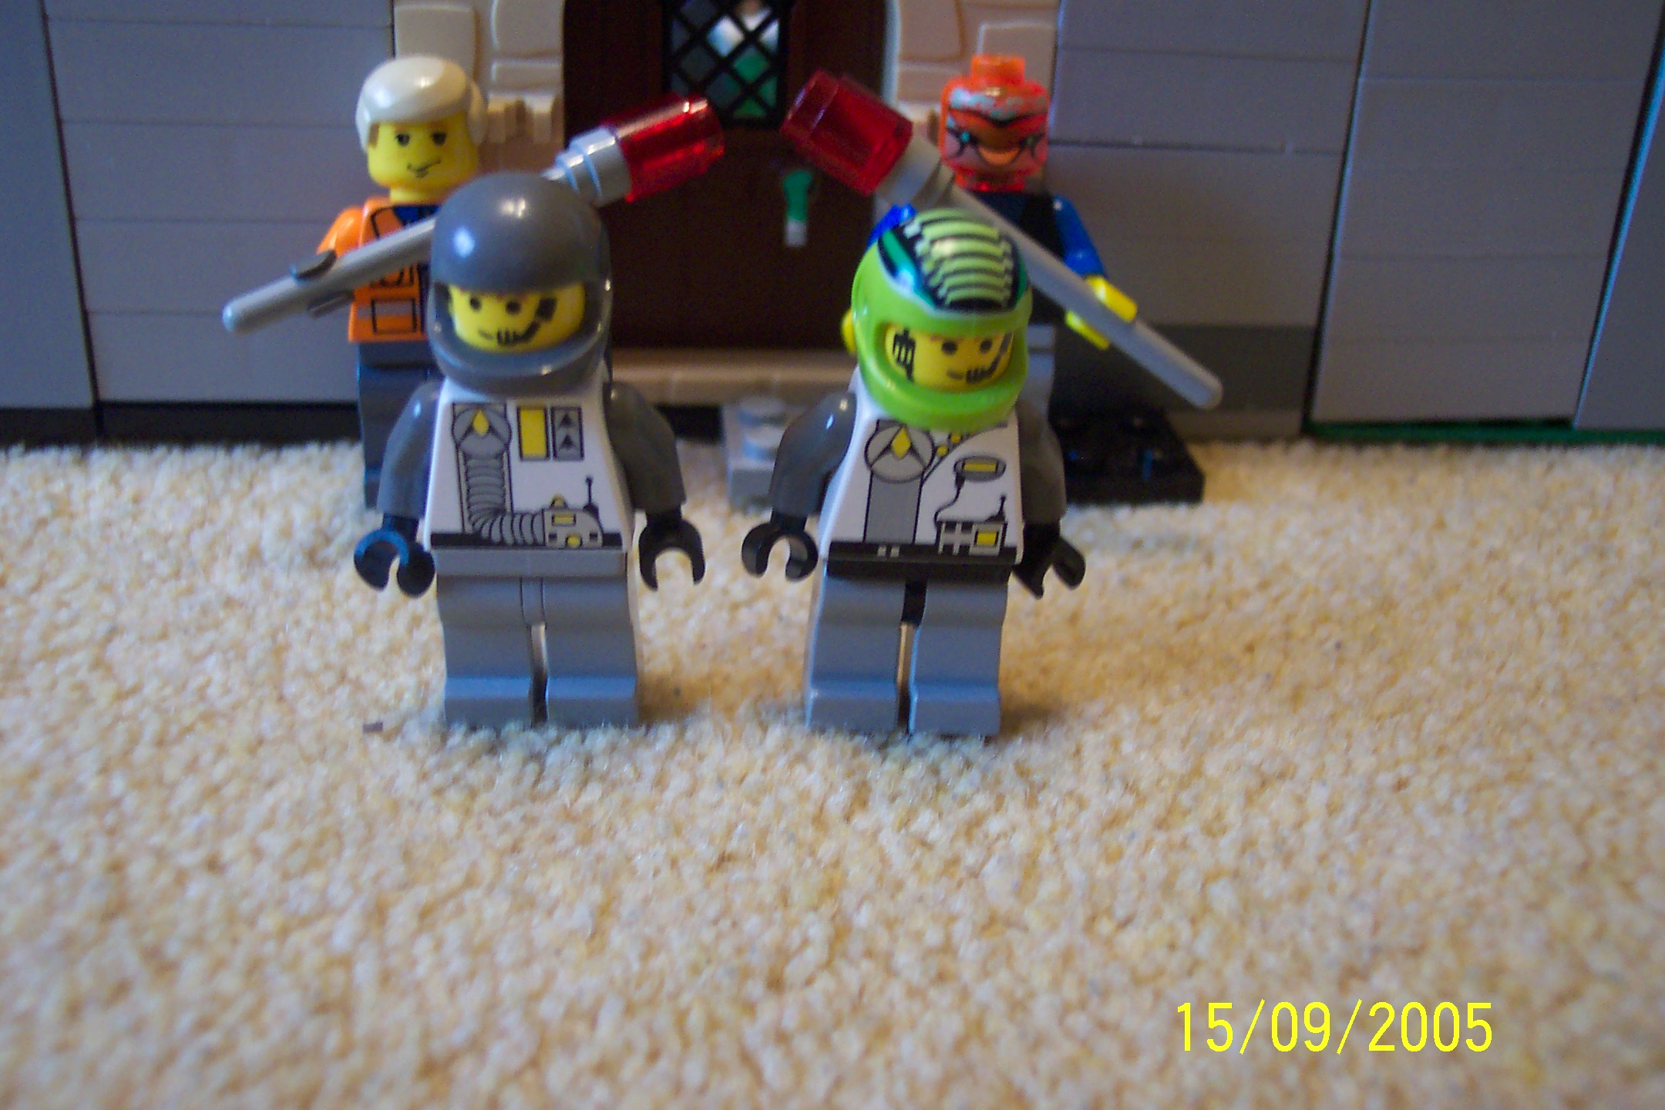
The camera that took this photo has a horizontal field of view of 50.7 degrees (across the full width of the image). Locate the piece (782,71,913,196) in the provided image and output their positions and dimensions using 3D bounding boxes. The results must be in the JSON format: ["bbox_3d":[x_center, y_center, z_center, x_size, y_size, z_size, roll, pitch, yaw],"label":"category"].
[{"bbox_3d":[0.001,-0.039,0.161,0.010,0.008,0.008,33,0,0],"label":"piece"}]

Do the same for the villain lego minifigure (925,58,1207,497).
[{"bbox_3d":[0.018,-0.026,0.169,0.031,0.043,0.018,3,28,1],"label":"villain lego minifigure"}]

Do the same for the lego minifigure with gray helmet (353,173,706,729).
[{"bbox_3d":[-0.023,-0.008,0.139,0.026,0.044,0.017,0,28,-2],"label":"lego minifigure with gray helmet"}]

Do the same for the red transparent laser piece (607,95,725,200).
[{"bbox_3d":[-0.016,-0.038,0.166,0.010,0.008,0.008,-20,0,3],"label":"red transparent laser piece"}]

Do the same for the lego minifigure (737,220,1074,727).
[{"bbox_3d":[0.007,-0.007,0.138,0.026,0.044,0.017,2,28,-5],"label":"lego minifigure"}]

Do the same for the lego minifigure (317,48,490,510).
[{"bbox_3d":[-0.039,-0.026,0.169,0.025,0.042,0.017,-3,28,-10],"label":"lego minifigure"}]

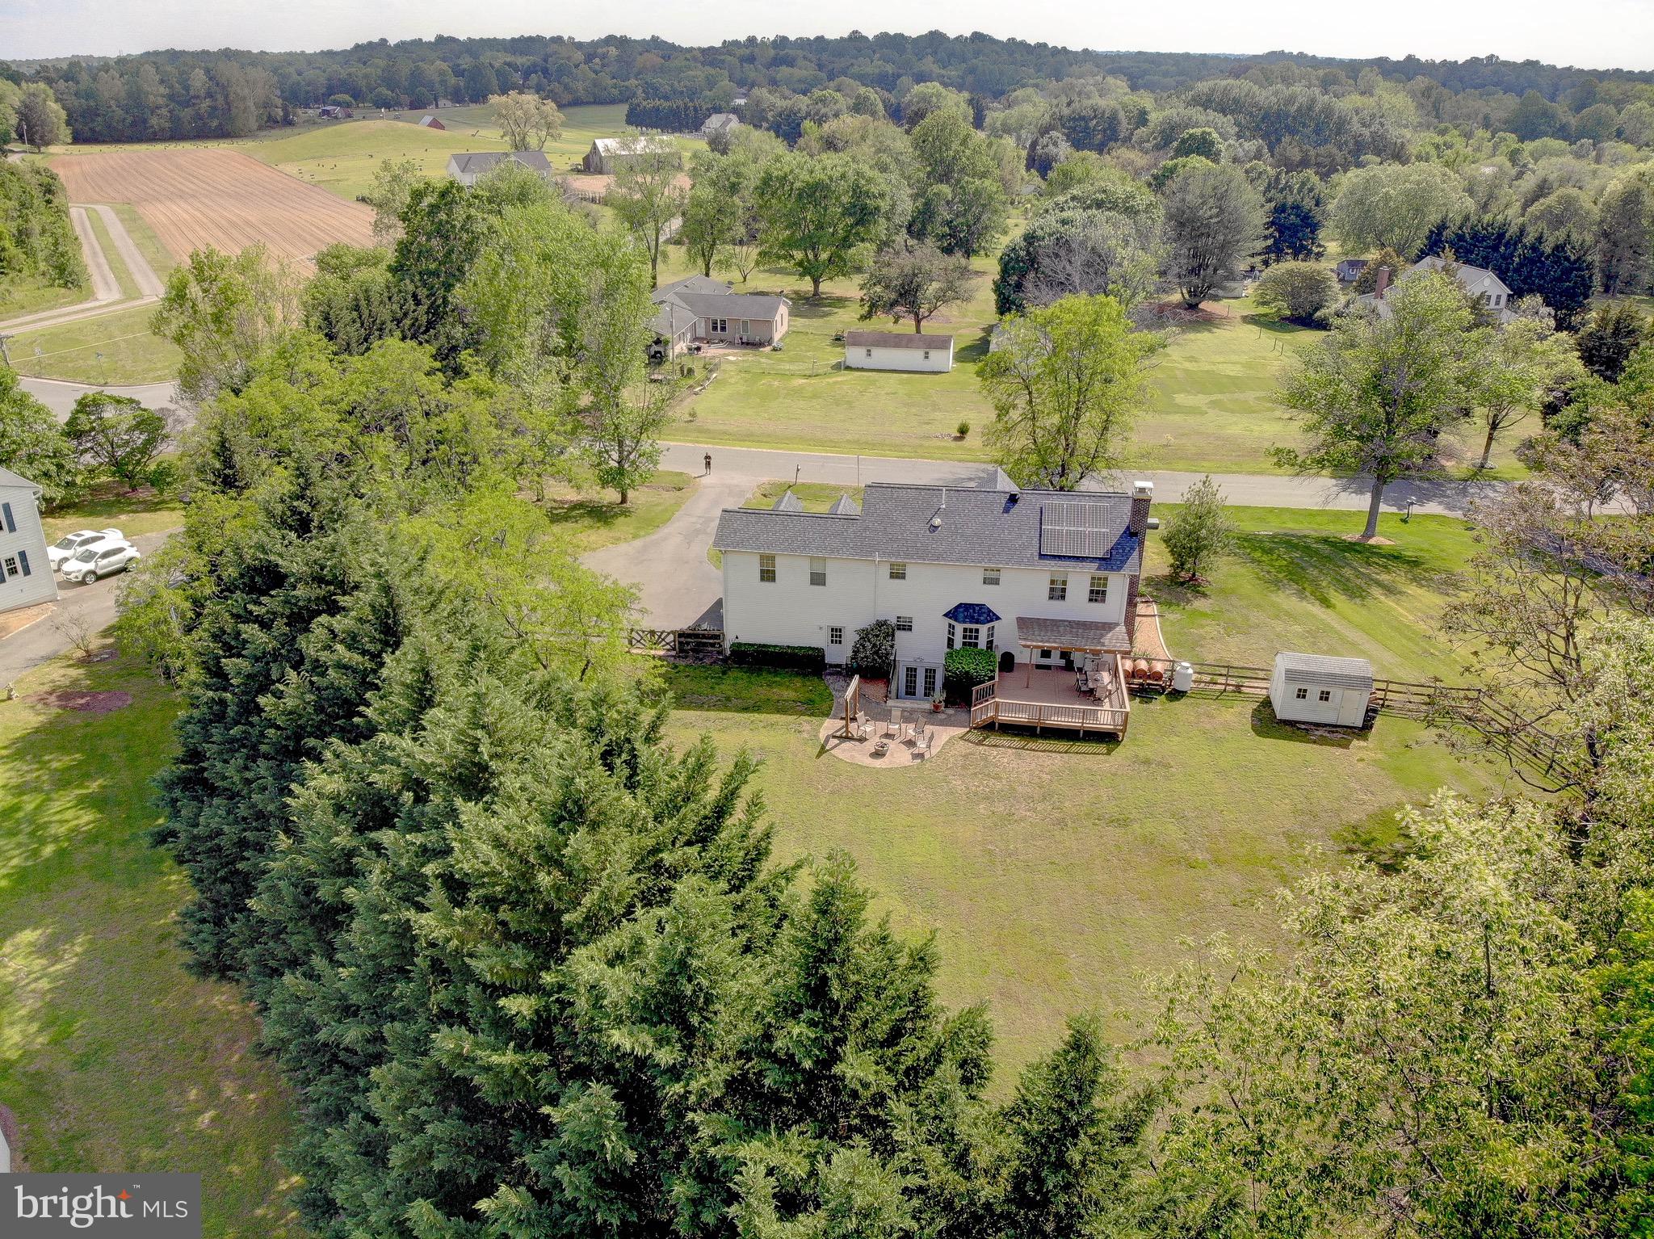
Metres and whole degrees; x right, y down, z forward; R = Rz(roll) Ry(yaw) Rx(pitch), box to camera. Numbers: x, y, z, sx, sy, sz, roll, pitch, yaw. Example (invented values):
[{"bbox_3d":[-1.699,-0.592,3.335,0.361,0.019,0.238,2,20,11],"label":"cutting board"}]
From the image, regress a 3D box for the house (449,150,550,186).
[{"bbox_3d":[-63.180,-88.310,223.580,18.000,6.400,9.600,-13,29,-25],"label":"house"}]

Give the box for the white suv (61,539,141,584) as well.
[{"bbox_3d":[-44.020,-3.470,69.500,1.850,1.680,4.600,12,28,22],"label":"white suv"}]

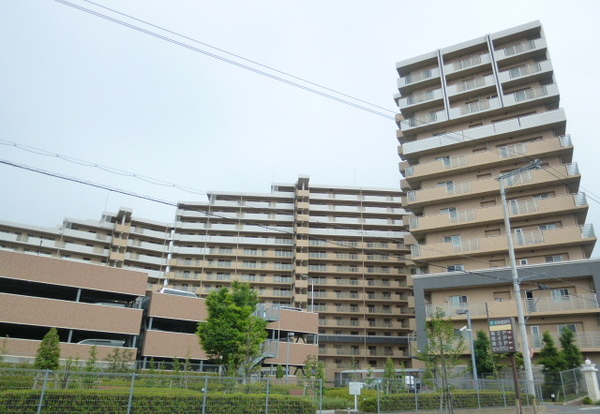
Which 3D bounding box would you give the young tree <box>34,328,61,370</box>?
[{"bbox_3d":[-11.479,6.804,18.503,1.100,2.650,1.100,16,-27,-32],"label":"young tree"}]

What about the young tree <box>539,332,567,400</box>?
[{"bbox_3d":[17.141,10.498,27.619,1.600,4.300,1.600,16,-27,-32],"label":"young tree"}]

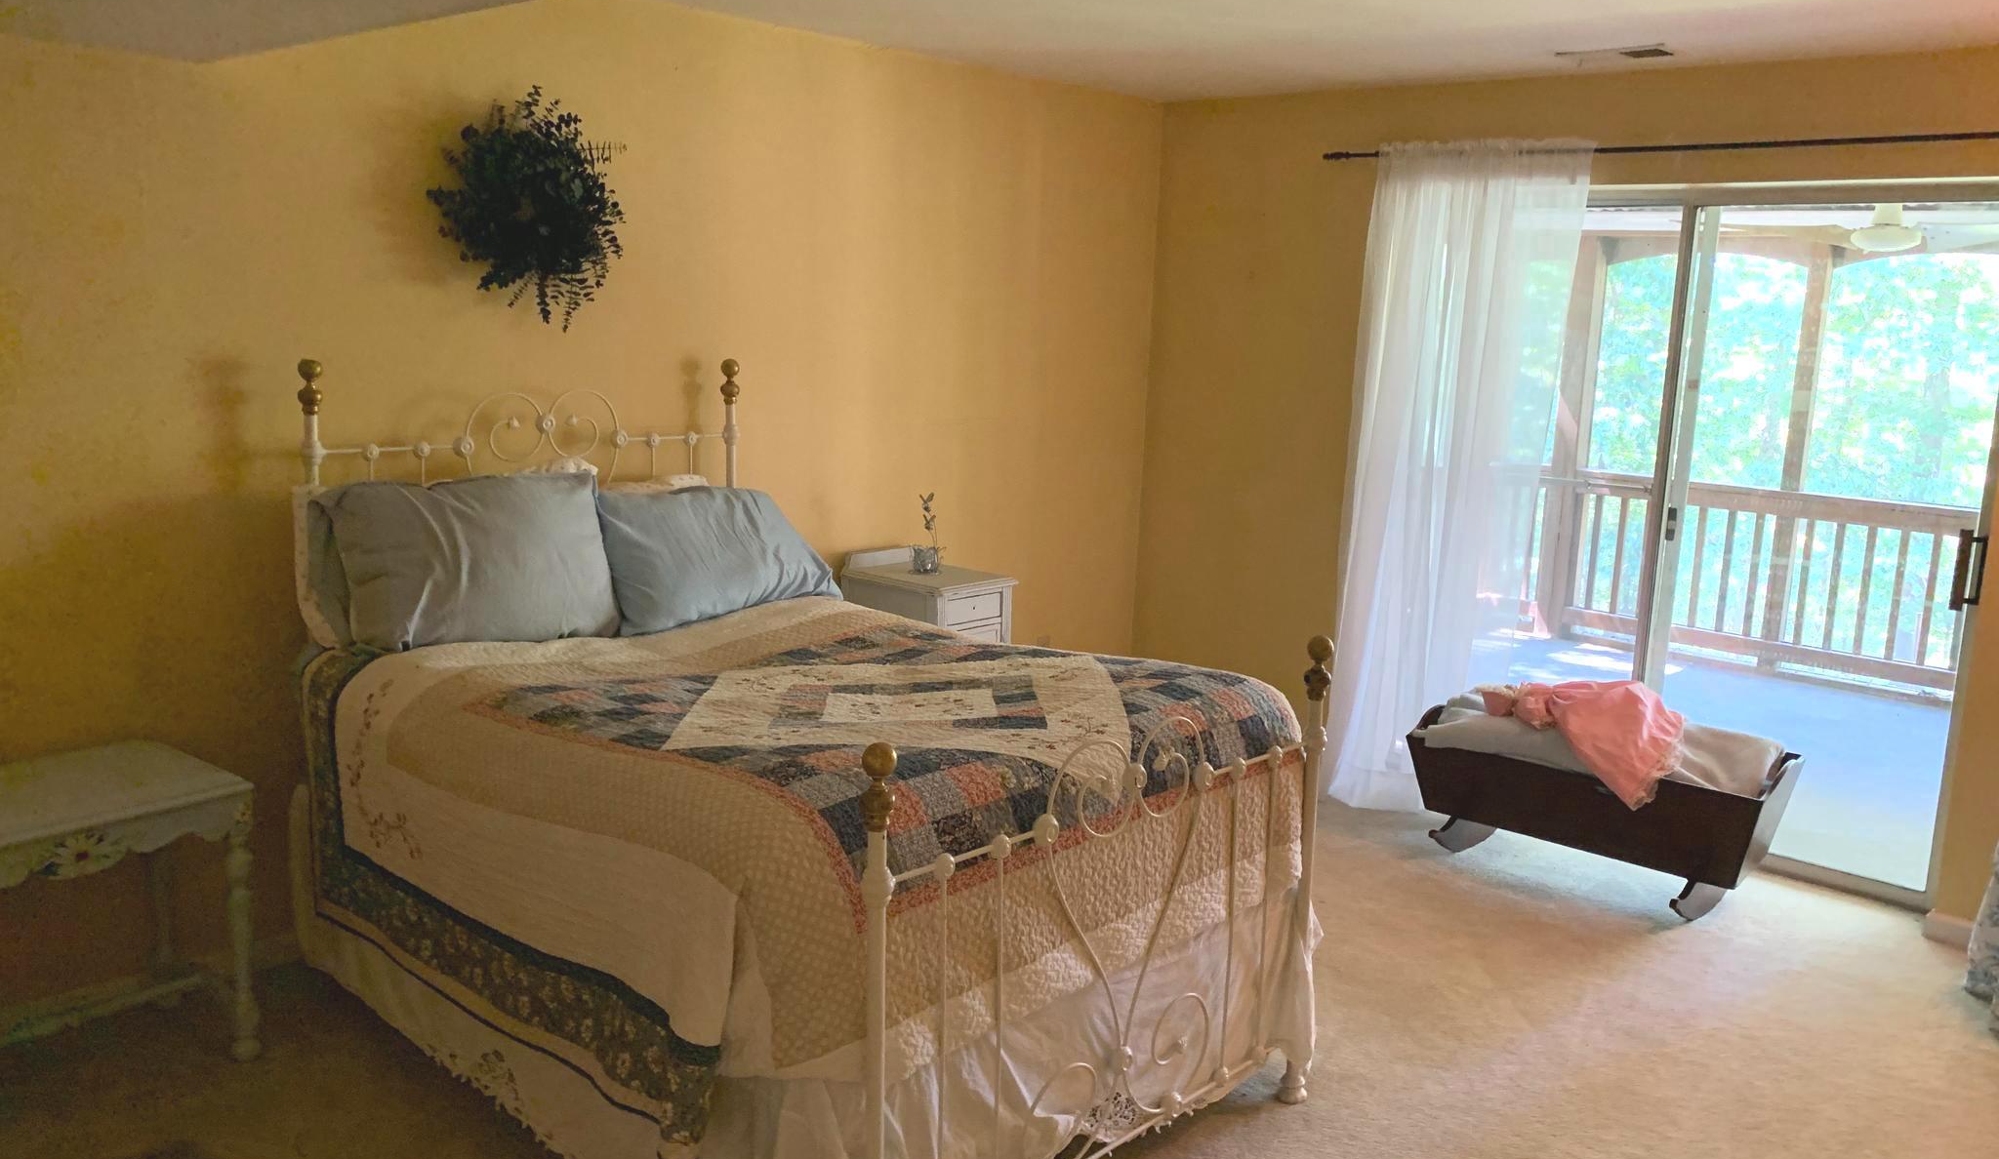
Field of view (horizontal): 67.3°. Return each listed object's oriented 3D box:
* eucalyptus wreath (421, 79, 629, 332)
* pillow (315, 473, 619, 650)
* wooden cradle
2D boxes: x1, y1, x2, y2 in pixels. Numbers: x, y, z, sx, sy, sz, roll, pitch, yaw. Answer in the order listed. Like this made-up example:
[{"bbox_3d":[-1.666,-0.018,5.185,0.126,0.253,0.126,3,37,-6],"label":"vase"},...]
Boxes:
[{"bbox_3d":[-1.201,-0.939,3.818,0.160,0.580,0.530,11,14,41],"label":"eucalyptus wreath"},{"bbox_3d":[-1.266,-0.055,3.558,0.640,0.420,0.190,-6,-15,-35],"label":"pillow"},{"bbox_3d":[1.729,0.694,4.434,1.020,0.450,0.480,9,13,37],"label":"wooden cradle"}]

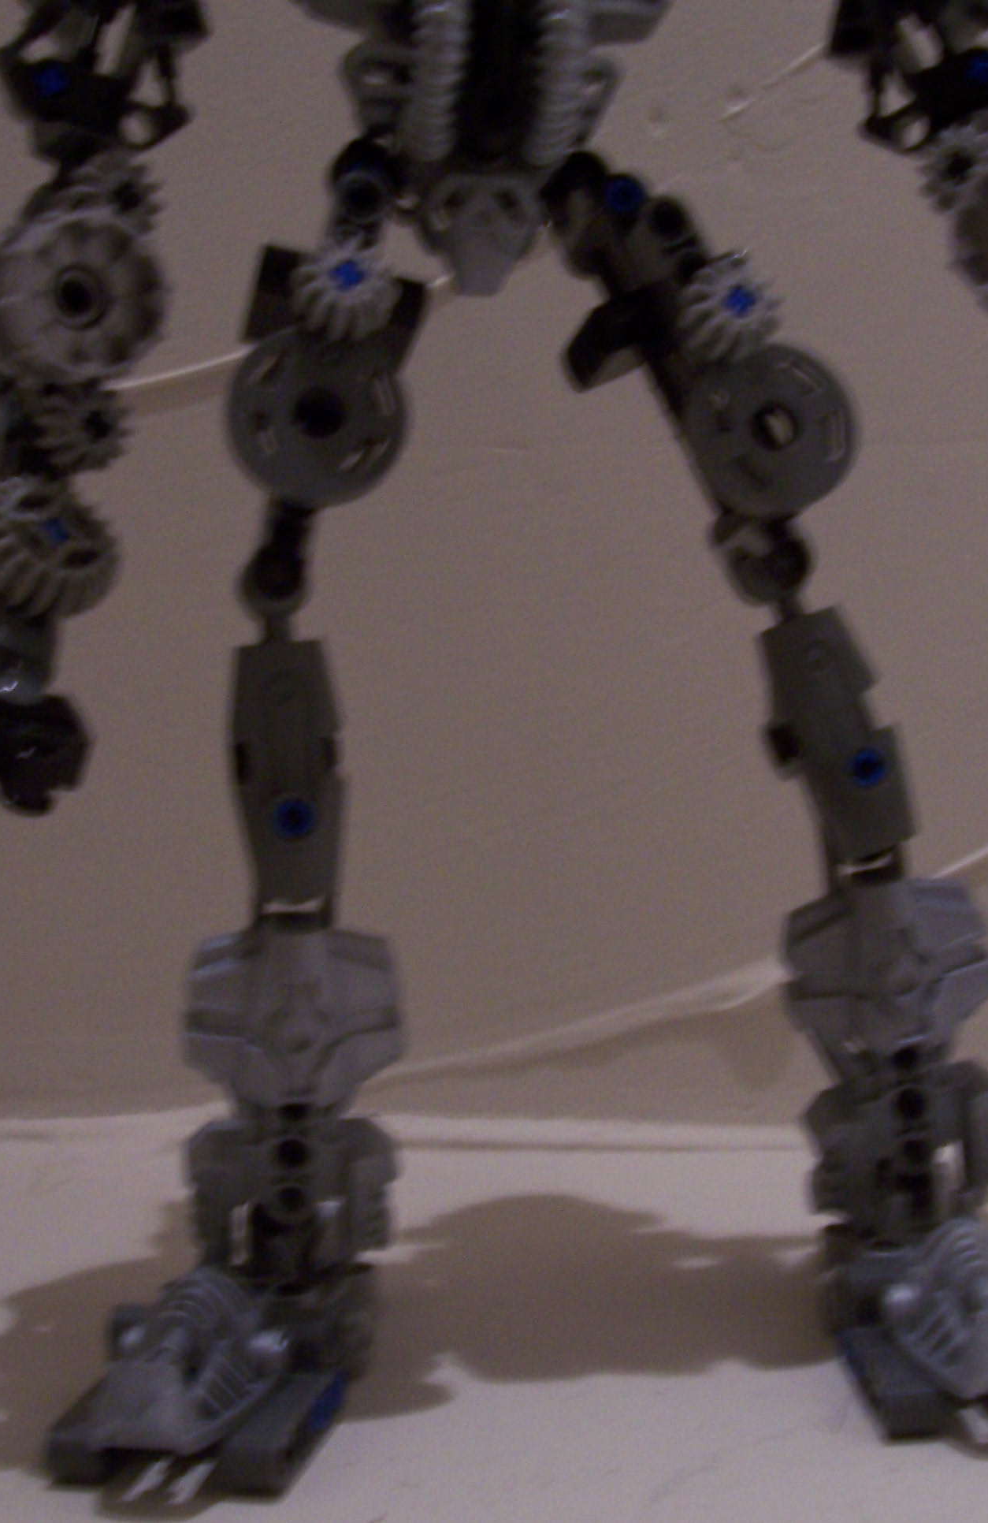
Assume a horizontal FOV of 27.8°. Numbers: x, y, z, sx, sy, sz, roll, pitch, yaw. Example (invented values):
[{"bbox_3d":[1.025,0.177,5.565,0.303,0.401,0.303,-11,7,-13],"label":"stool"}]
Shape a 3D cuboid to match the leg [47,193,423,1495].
[{"bbox_3d":[-0.040,0.010,0.317,0.051,0.196,0.055,2,10,10],"label":"leg"}]

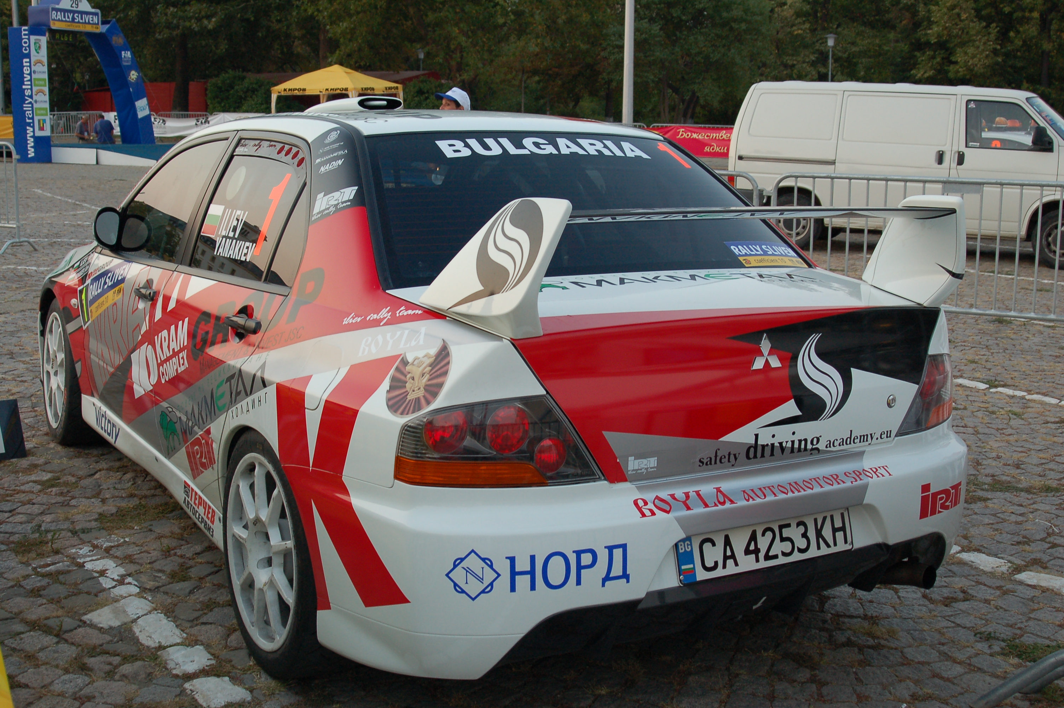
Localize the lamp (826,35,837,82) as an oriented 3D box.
[{"bbox_3d":[11.530,-10.008,48.429,0.500,4.800,0.500,1,10,0],"label":"lamp"}]

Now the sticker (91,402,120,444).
[{"bbox_3d":[-1.583,0.257,4.601,0.010,0.080,0.400,-4,11,-31],"label":"sticker"}]

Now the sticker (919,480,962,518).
[{"bbox_3d":[1.026,0.353,3.097,0.215,0.091,0.014,-8,14,-44],"label":"sticker"}]

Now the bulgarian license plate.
[{"bbox_3d":[0.529,0.420,2.772,0.520,0.110,0.012,-4,-3,-31],"label":"bulgarian license plate"}]

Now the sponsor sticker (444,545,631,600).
[{"bbox_3d":[0.021,0.435,2.502,0.392,0.109,0.030,-1,11,-16],"label":"sponsor sticker"}]

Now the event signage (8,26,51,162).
[{"bbox_3d":[-13.953,-7.154,34.467,0.950,3.700,0.550,9,13,37],"label":"event signage"}]

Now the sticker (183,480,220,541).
[{"bbox_3d":[-0.969,0.450,3.607,0.010,0.088,0.335,-4,11,-31],"label":"sticker"}]

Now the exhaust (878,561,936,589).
[{"bbox_3d":[0.946,0.558,3.155,0.068,0.068,0.185,-4,2,-31],"label":"exhaust"}]

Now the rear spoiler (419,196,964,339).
[{"bbox_3d":[0.436,-0.222,2.846,1.330,0.285,0.430,-4,11,-31],"label":"rear spoiler"}]

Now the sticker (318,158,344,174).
[{"bbox_3d":[-0.533,-0.499,3.287,0.090,0.032,0.008,-5,-22,33],"label":"sticker"}]

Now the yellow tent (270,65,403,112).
[{"bbox_3d":[-6.242,-7.788,40.041,3.000,3.000,3.000,6,11,23],"label":"yellow tent"}]

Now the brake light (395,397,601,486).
[{"bbox_3d":[-0.068,0.165,2.524,0.417,0.190,0.141,-2,10,-18],"label":"brake light"}]

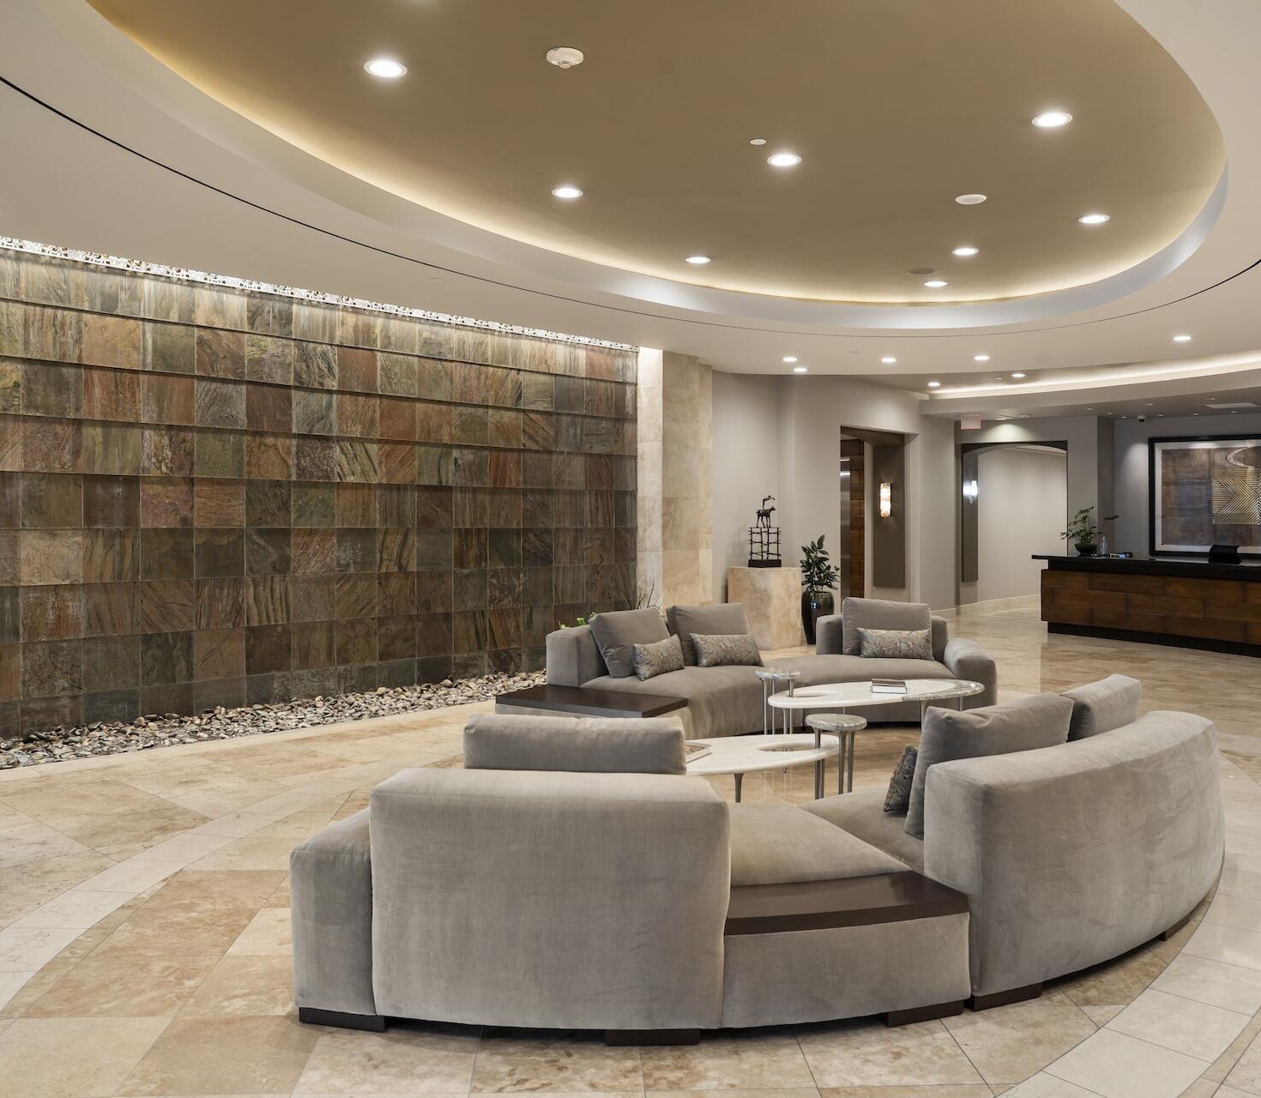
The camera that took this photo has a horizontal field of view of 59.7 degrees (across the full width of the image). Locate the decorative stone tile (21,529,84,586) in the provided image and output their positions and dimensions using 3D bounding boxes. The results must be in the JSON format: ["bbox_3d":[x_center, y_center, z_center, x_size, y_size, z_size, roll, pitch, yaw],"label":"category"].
[{"bbox_3d":[-3.878,0.057,7.366,0.020,0.375,0.400,1,2,40],"label":"decorative stone tile"}]

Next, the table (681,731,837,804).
[{"bbox_3d":[0.290,1.157,5.100,1.600,0.380,0.780,0,1,-32],"label":"table"}]

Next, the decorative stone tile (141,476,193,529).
[{"bbox_3d":[-3.444,-0.345,8.170,0.020,0.395,0.400,2,2,44],"label":"decorative stone tile"}]

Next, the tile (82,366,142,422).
[{"bbox_3d":[-3.618,-1.075,7.670,0.020,0.375,0.400,1,2,41],"label":"tile"}]

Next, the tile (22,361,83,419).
[{"bbox_3d":[-3.990,-1.100,7.576,0.020,0.395,0.400,2,2,44],"label":"tile"}]

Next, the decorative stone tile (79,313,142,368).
[{"bbox_3d":[-3.732,-1.505,7.922,0.030,0.388,0.405,1,1,42],"label":"decorative stone tile"}]

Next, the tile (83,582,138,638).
[{"bbox_3d":[-3.618,0.425,7.670,0.020,0.375,0.400,1,2,41],"label":"tile"}]

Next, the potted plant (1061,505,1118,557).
[{"bbox_3d":[6.079,-0.234,14.550,0.730,0.670,0.580,1,2,0],"label":"potted plant"}]

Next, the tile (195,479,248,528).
[{"bbox_3d":[-3.161,-0.351,8.462,0.020,0.395,0.400,2,2,44],"label":"tile"}]

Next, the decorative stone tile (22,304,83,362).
[{"bbox_3d":[-3.985,-1.491,7.565,0.020,0.395,0.400,2,2,44],"label":"decorative stone tile"}]

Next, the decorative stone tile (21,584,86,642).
[{"bbox_3d":[-4.008,0.444,7.622,0.020,0.395,0.400,2,2,44],"label":"decorative stone tile"}]

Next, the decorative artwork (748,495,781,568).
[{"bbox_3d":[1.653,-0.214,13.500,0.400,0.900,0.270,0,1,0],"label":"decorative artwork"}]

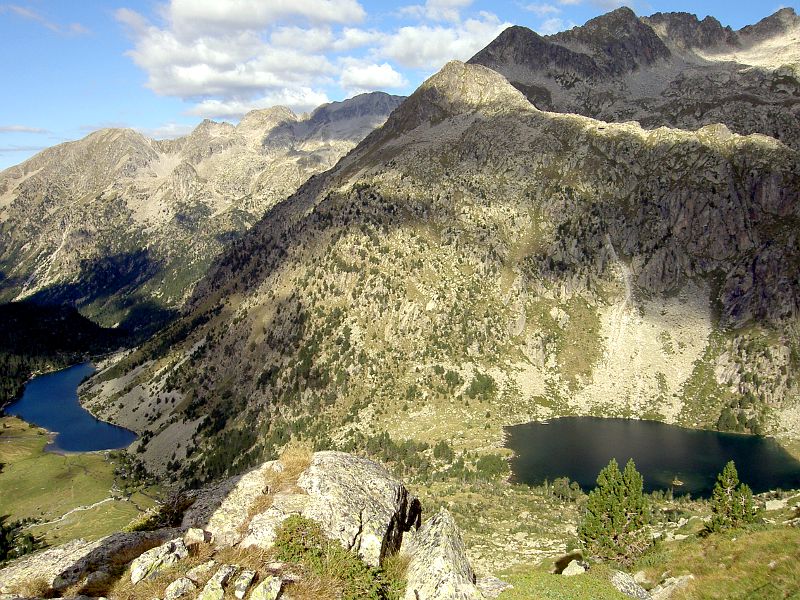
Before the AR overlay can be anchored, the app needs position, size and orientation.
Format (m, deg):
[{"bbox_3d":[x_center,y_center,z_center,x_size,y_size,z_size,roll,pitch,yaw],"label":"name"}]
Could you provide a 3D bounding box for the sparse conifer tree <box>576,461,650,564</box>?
[{"bbox_3d":[8.189,7.930,29.663,2.660,4.090,2.580,0,9,0],"label":"sparse conifer tree"}]

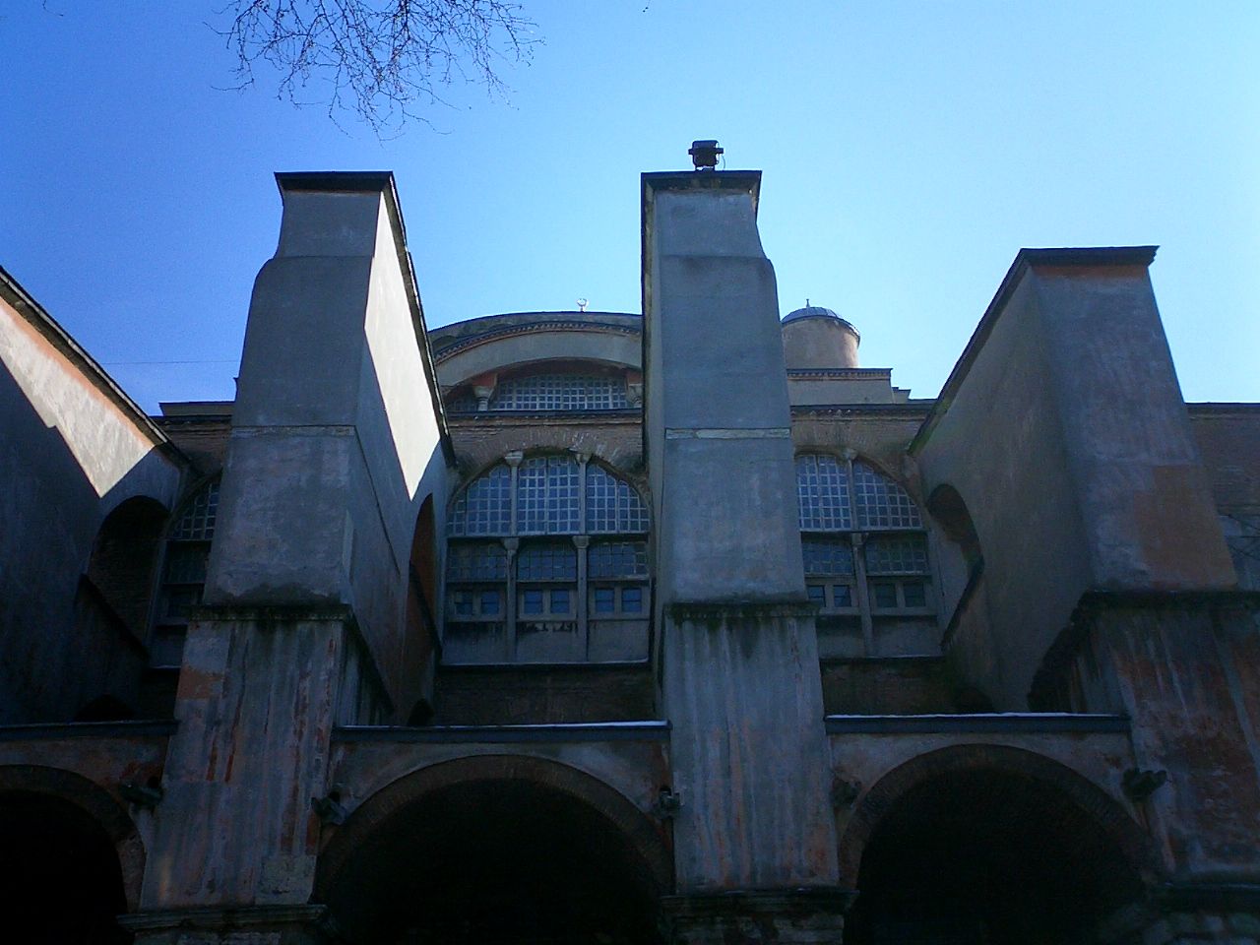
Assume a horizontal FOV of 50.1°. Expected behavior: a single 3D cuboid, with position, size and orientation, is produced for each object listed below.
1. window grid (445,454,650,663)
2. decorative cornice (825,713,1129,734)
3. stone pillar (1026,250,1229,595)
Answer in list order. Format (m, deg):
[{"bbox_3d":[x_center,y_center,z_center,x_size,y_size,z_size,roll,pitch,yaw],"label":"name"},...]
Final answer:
[{"bbox_3d":[-1.905,1.944,31.374,4.721,5.451,0.500,-1,-30,0],"label":"window grid"},{"bbox_3d":[4.844,3.605,19.010,4.253,0.245,0.400,-1,-30,0],"label":"decorative cornice"},{"bbox_3d":[7.881,-0.603,22.273,2.042,6.469,2.000,-1,-30,0],"label":"stone pillar"}]

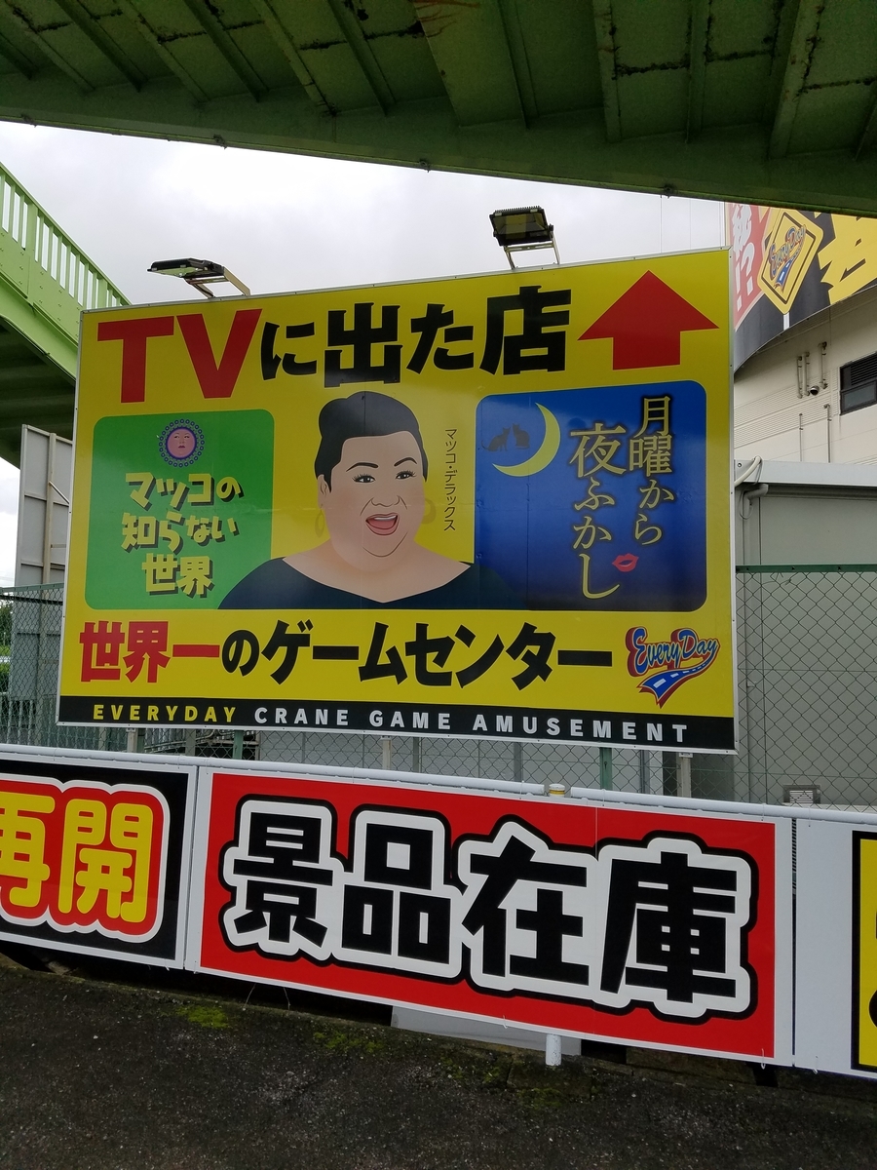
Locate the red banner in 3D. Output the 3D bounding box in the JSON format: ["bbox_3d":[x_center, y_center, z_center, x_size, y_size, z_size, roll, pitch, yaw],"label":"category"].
[{"bbox_3d":[0.119,1.319,3.669,2.480,0.880,0.040,0,-6,16],"label":"red banner"}]

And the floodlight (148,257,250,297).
[{"bbox_3d":[-1.266,-1.659,4.722,0.280,0.150,0.630,0,3,15],"label":"floodlight"}]

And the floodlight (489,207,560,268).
[{"bbox_3d":[0.434,-1.719,4.308,0.285,0.120,0.540,0,-5,15],"label":"floodlight"}]

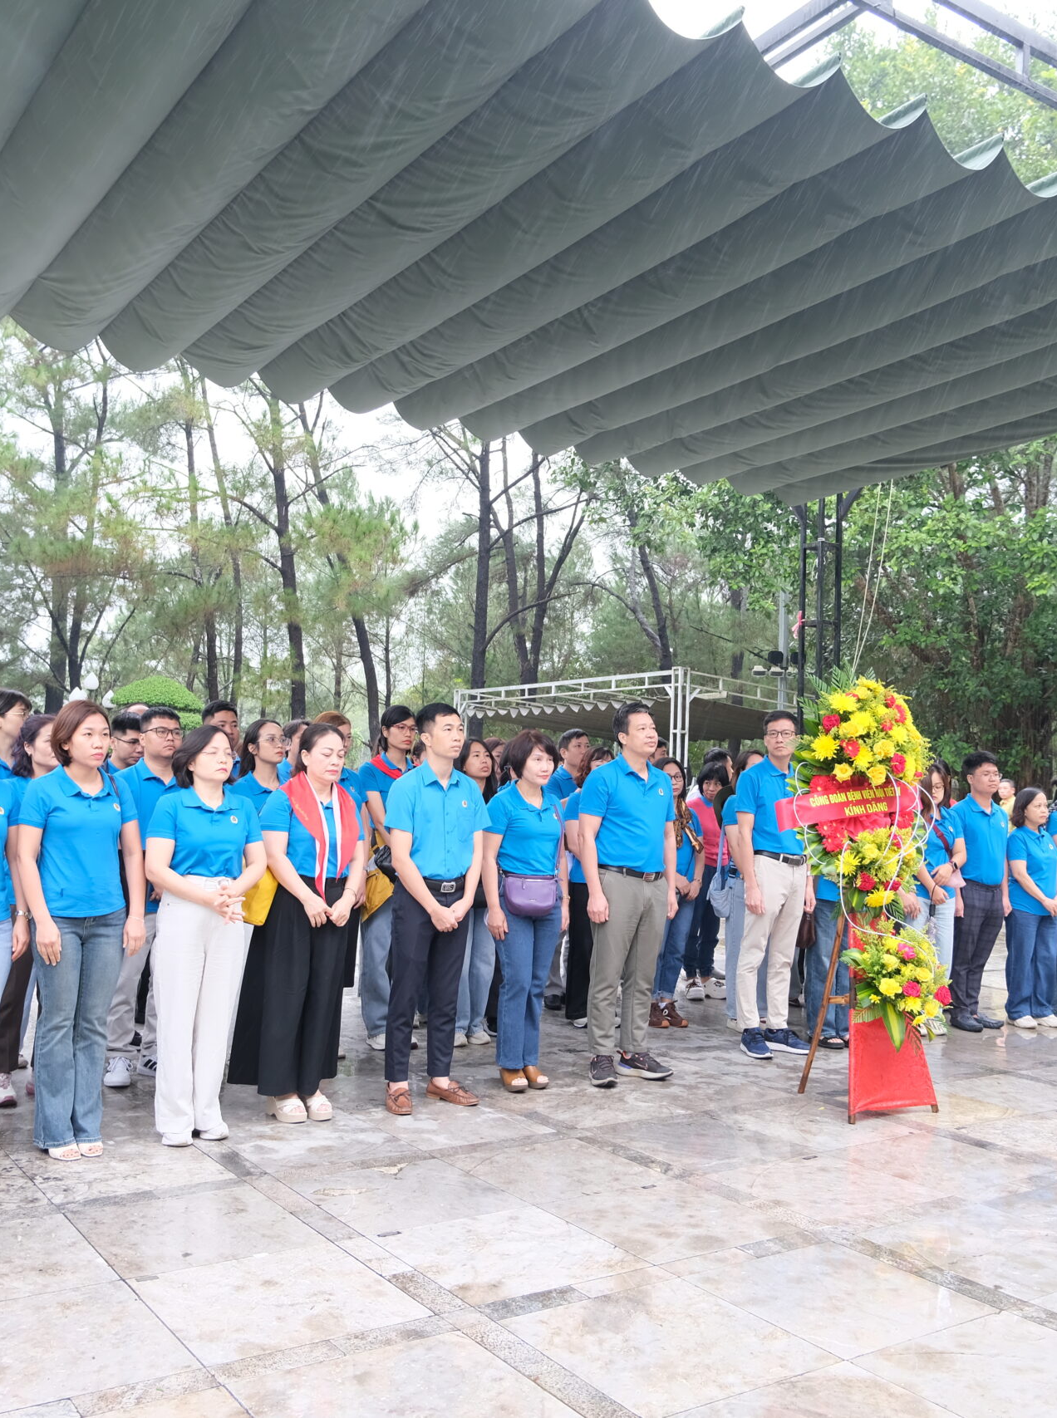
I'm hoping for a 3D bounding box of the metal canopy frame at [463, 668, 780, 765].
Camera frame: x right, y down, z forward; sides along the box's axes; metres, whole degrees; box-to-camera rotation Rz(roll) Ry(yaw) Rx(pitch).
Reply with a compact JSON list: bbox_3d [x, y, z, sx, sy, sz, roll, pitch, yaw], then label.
[{"bbox_3d":[3.103,1.230,27.663,5.980,3.400,7.038,4,-4,-34],"label":"metal canopy frame"}]

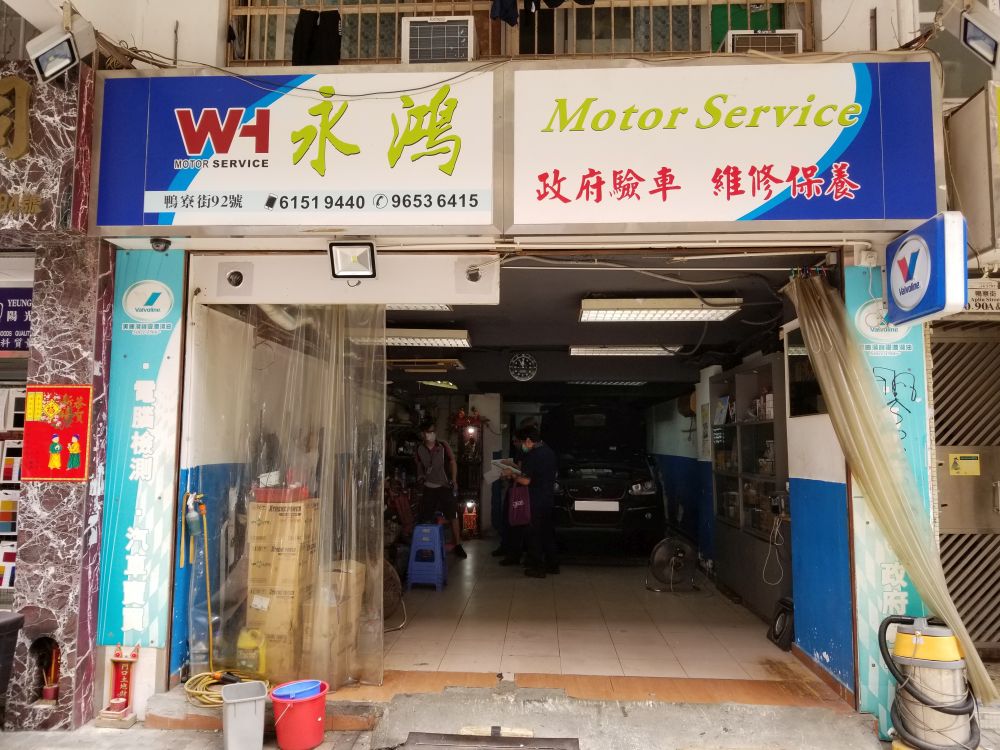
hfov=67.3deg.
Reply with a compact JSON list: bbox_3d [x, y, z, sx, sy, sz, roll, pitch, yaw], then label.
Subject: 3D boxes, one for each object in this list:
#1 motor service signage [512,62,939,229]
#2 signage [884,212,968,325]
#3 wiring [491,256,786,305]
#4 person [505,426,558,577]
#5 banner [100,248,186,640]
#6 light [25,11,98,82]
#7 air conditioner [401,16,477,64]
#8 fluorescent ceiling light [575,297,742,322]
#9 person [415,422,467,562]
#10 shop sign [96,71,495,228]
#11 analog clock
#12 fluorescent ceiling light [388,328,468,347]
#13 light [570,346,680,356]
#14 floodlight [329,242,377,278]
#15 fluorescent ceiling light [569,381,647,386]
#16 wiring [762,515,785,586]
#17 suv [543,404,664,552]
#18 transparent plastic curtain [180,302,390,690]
[{"bbox_3d":[1.262,-1.310,4.347,2.360,0.950,0.180,0,-5,3],"label":"motor service signage"},{"bbox_3d":[2.301,-0.542,4.056,0.125,0.484,0.640,0,-5,3],"label":"signage"},{"bbox_3d":[0.906,-0.627,5.081,1.930,0.220,0.500,0,-5,3],"label":"wiring"},{"bbox_3d":[0.348,1.418,8.453,0.560,1.660,0.480,1,-5,-11],"label":"person"},{"bbox_3d":[-2.196,0.426,4.595,0.437,2.411,0.030,0,-5,3],"label":"banner"},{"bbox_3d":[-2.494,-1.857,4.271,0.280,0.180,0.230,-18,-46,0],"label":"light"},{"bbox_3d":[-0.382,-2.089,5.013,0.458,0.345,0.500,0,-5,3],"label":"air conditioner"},{"bbox_3d":[1.247,-0.516,5.987,1.210,0.090,0.610,0,-5,3],"label":"fluorescent ceiling light"},{"bbox_3d":[-0.805,1.491,9.965,0.600,1.740,0.400,1,-5,-3],"label":"person"},{"bbox_3d":[-1.209,-1.316,4.485,2.360,0.950,0.180,0,-5,3],"label":"shop sign"},{"bbox_3d":[0.294,-0.097,9.419,0.350,0.350,0.050,0,-5,3],"label":"analog clock"},{"bbox_3d":[-0.919,-0.378,7.825,1.220,0.085,0.610,1,-5,-2],"label":"fluorescent ceiling light"},{"bbox_3d":[1.389,-0.309,8.354,1.210,0.090,0.600,0,-5,3],"label":"light"},{"bbox_3d":[-0.849,-0.681,4.390,0.280,0.225,0.100,0,23,3],"label":"floodlight"},{"bbox_3d":[1.635,0.114,11.712,1.210,0.070,0.620,0,-5,3],"label":"fluorescent ceiling light"},{"bbox_3d":[2.166,1.387,5.942,0.167,0.560,0.120,0,-5,3],"label":"wiring"},{"bbox_3d":[1.263,1.535,11.055,1.800,1.880,4.500,0,-5,3],"label":"suv"},{"bbox_3d":[-1.326,0.620,4.692,1.228,2.524,0.160,0,-5,3],"label":"transparent plastic curtain"}]

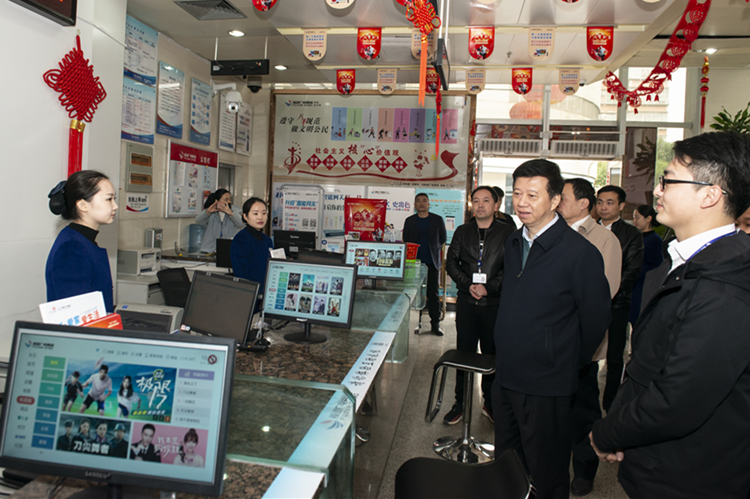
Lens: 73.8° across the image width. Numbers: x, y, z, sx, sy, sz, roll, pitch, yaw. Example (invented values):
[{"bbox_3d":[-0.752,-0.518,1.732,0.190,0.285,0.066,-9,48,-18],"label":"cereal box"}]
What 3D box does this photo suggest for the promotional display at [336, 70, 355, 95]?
[{"bbox_3d":[-0.395,-2.308,6.886,0.263,0.342,0.010,3,5,9],"label":"promotional display"}]

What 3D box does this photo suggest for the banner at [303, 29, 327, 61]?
[{"bbox_3d":[-0.640,-2.192,5.355,0.267,0.335,0.010,3,5,9],"label":"banner"}]

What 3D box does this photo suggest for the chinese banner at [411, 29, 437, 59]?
[{"bbox_3d":[0.509,-2.137,5.205,0.257,0.321,0.010,3,5,9],"label":"chinese banner"}]

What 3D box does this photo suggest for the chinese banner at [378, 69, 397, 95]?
[{"bbox_3d":[0.149,-2.172,6.480,0.255,0.330,0.012,3,4,8],"label":"chinese banner"}]

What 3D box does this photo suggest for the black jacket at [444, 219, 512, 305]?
[{"bbox_3d":[0.751,0.084,3.603,0.490,0.650,0.300,4,5,15],"label":"black jacket"}]

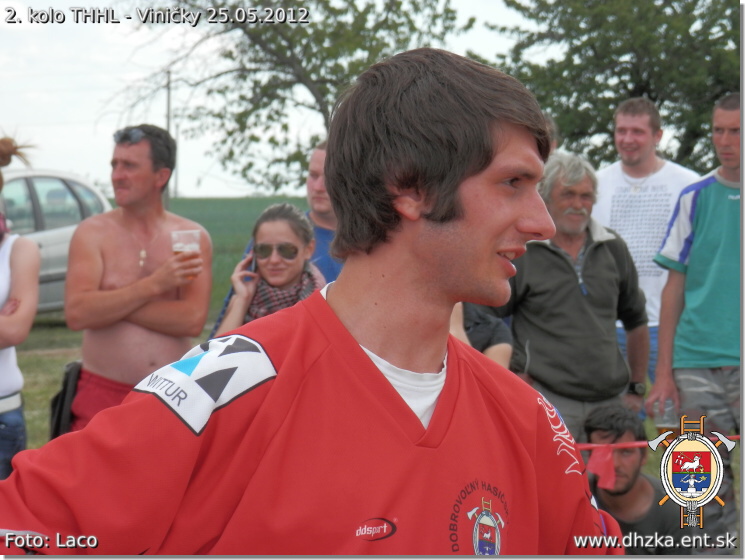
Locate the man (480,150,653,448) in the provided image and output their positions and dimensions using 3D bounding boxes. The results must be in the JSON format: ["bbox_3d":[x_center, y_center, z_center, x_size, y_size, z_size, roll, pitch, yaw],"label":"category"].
[{"bbox_3d":[0.609,0.441,10.920,0.520,1.680,0.340,0,1,-10],"label":"man"}]

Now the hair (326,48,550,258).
[{"bbox_3d":[0.064,-0.123,3.430,0.215,0.205,0.190,0,1,10],"label":"hair"}]

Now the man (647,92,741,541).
[{"bbox_3d":[1.140,0.312,11.021,0.540,1.800,0.340,0,1,7],"label":"man"}]

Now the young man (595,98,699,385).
[{"bbox_3d":[0.941,0.274,12.121,0.520,1.800,0.330,0,1,10],"label":"young man"}]

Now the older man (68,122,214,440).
[{"bbox_3d":[-0.704,0.400,10.620,0.480,1.740,0.360,0,1,1],"label":"older man"}]

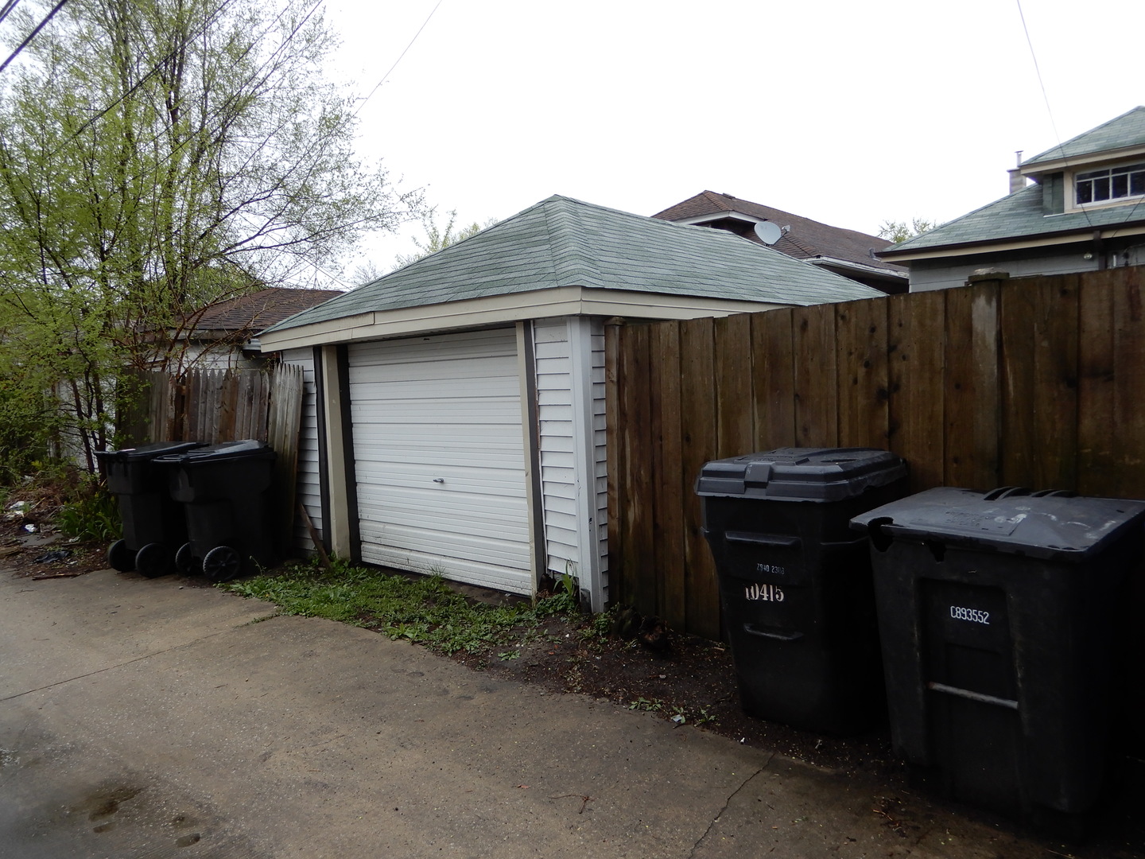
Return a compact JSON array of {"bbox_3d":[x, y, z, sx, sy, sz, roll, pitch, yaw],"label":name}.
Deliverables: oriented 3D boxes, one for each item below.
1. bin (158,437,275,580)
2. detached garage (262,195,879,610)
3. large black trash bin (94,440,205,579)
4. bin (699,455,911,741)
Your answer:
[{"bbox_3d":[-3.014,0.704,6.809,0.682,1.073,0.775,0,5,35],"label":"bin"},{"bbox_3d":[0.916,-0.735,8.871,3.984,3.286,7.161,1,5,41],"label":"detached garage"},{"bbox_3d":[-3.674,0.700,7.125,0.682,1.100,0.760,0,5,34],"label":"large black trash bin"},{"bbox_3d":[1.067,0.689,3.589,0.666,1.144,0.798,1,5,41],"label":"bin"}]

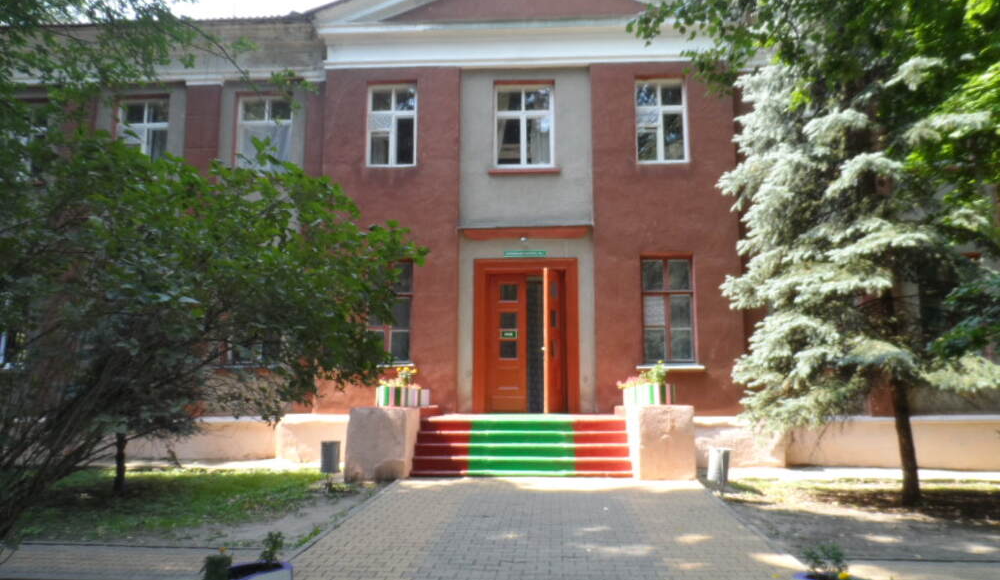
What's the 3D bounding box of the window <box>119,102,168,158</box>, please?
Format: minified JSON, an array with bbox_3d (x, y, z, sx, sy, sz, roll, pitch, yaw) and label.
[{"bbox_3d":[-7.187,-3.062,14.115,1.084,1.669,0.150,0,-8,3],"label":"window"}]

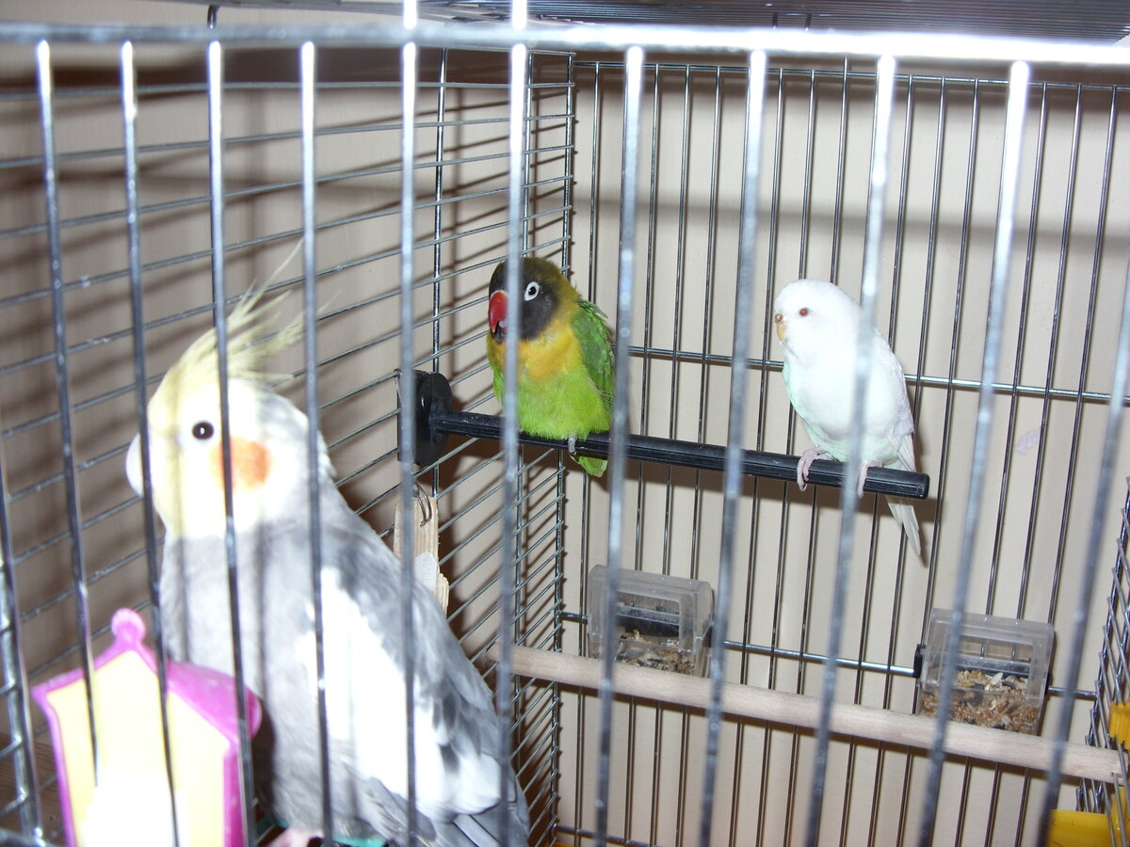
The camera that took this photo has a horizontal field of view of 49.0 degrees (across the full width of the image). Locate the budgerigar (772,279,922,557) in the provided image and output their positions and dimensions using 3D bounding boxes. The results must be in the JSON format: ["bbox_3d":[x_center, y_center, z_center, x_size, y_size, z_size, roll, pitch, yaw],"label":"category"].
[{"bbox_3d":[0.116,0.001,0.480,0.091,0.121,0.042,-11,20,-38],"label":"budgerigar"}]

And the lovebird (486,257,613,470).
[{"bbox_3d":[-0.005,-0.020,0.507,0.049,0.102,0.070,11,19,30],"label":"lovebird"}]

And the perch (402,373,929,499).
[{"bbox_3d":[0.035,0.011,0.504,0.221,0.042,0.042,7,17,19],"label":"perch"}]

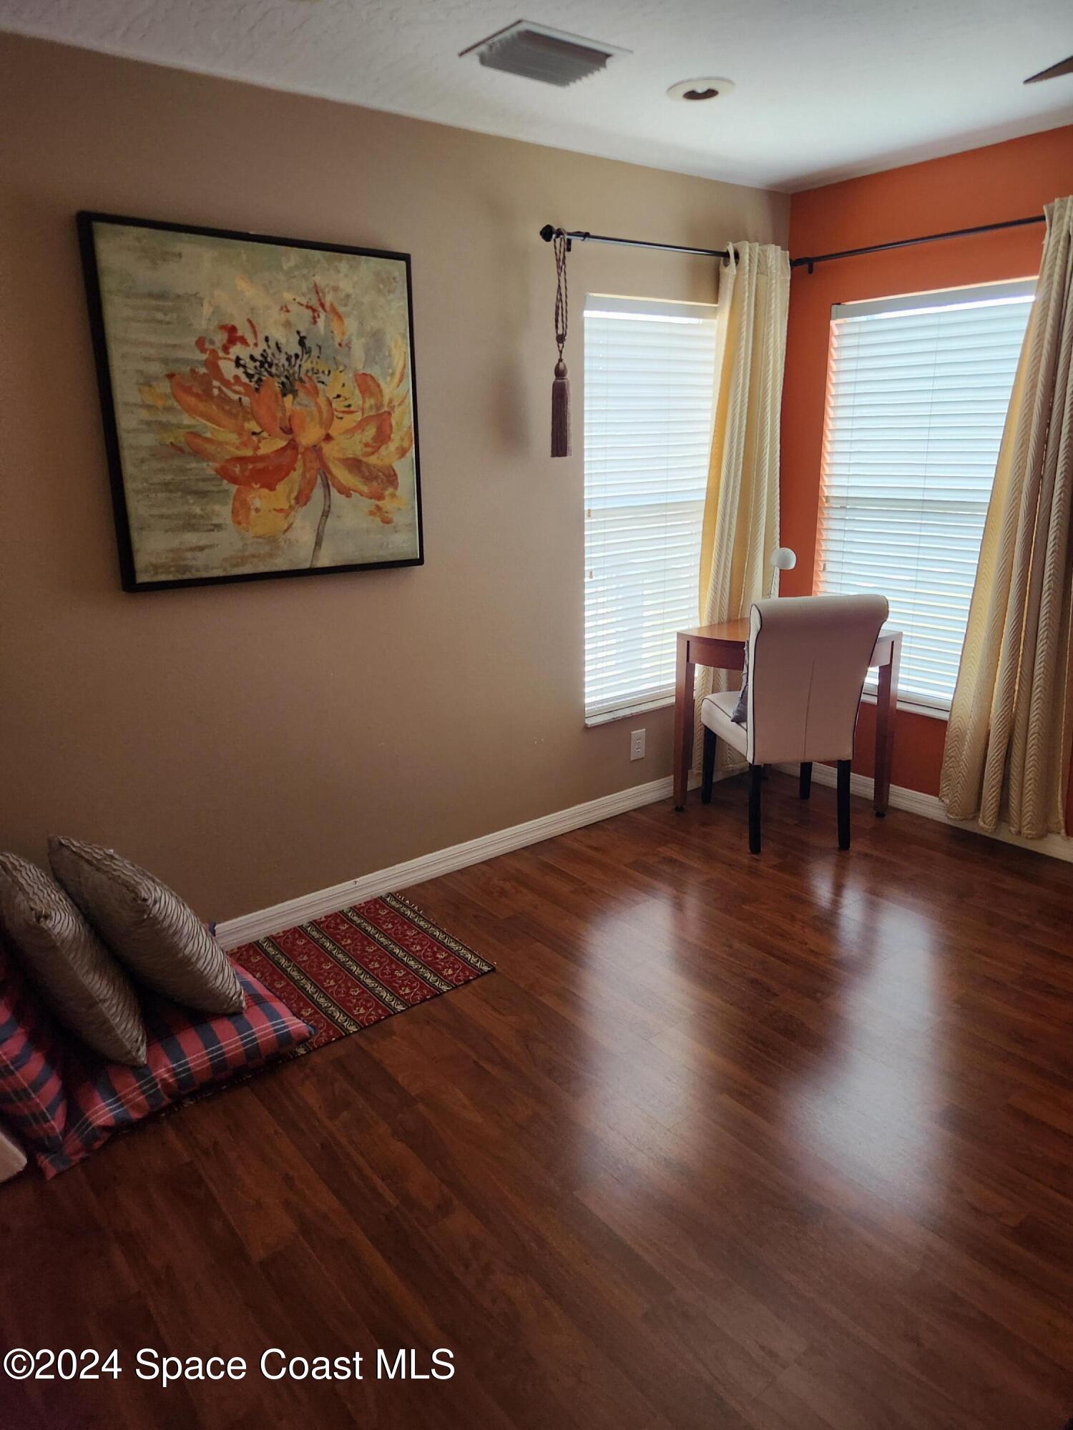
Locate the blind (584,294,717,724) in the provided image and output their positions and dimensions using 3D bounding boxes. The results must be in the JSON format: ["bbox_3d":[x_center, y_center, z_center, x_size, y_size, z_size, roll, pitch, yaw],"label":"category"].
[{"bbox_3d":[0.536,-0.824,3.814,0.880,1.550,0.060,-14,21,-36],"label":"blind"}]

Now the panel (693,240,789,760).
[{"bbox_3d":[0.846,-0.788,3.937,0.490,2.110,0.130,-14,21,-36],"label":"panel"}]

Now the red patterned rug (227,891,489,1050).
[{"bbox_3d":[-0.768,0.800,2.755,1.160,0.010,0.640,-14,21,-36],"label":"red patterned rug"}]

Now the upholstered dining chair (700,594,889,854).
[{"bbox_3d":[0.960,-0.017,3.671,0.500,0.990,0.650,-2,17,-4],"label":"upholstered dining chair"}]

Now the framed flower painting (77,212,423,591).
[{"bbox_3d":[-0.746,-0.858,2.707,0.920,0.920,0.045,-14,21,-36],"label":"framed flower painting"}]

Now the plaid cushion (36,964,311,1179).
[{"bbox_3d":[-1.032,0.803,2.515,0.660,0.140,0.660,-14,21,-36],"label":"plaid cushion"}]

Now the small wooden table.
[{"bbox_3d":[1.022,0.003,3.994,0.890,0.766,0.630,1,17,7],"label":"small wooden table"}]

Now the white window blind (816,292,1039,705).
[{"bbox_3d":[1.495,-0.807,3.697,0.060,1.550,0.900,-14,21,-36],"label":"white window blind"}]

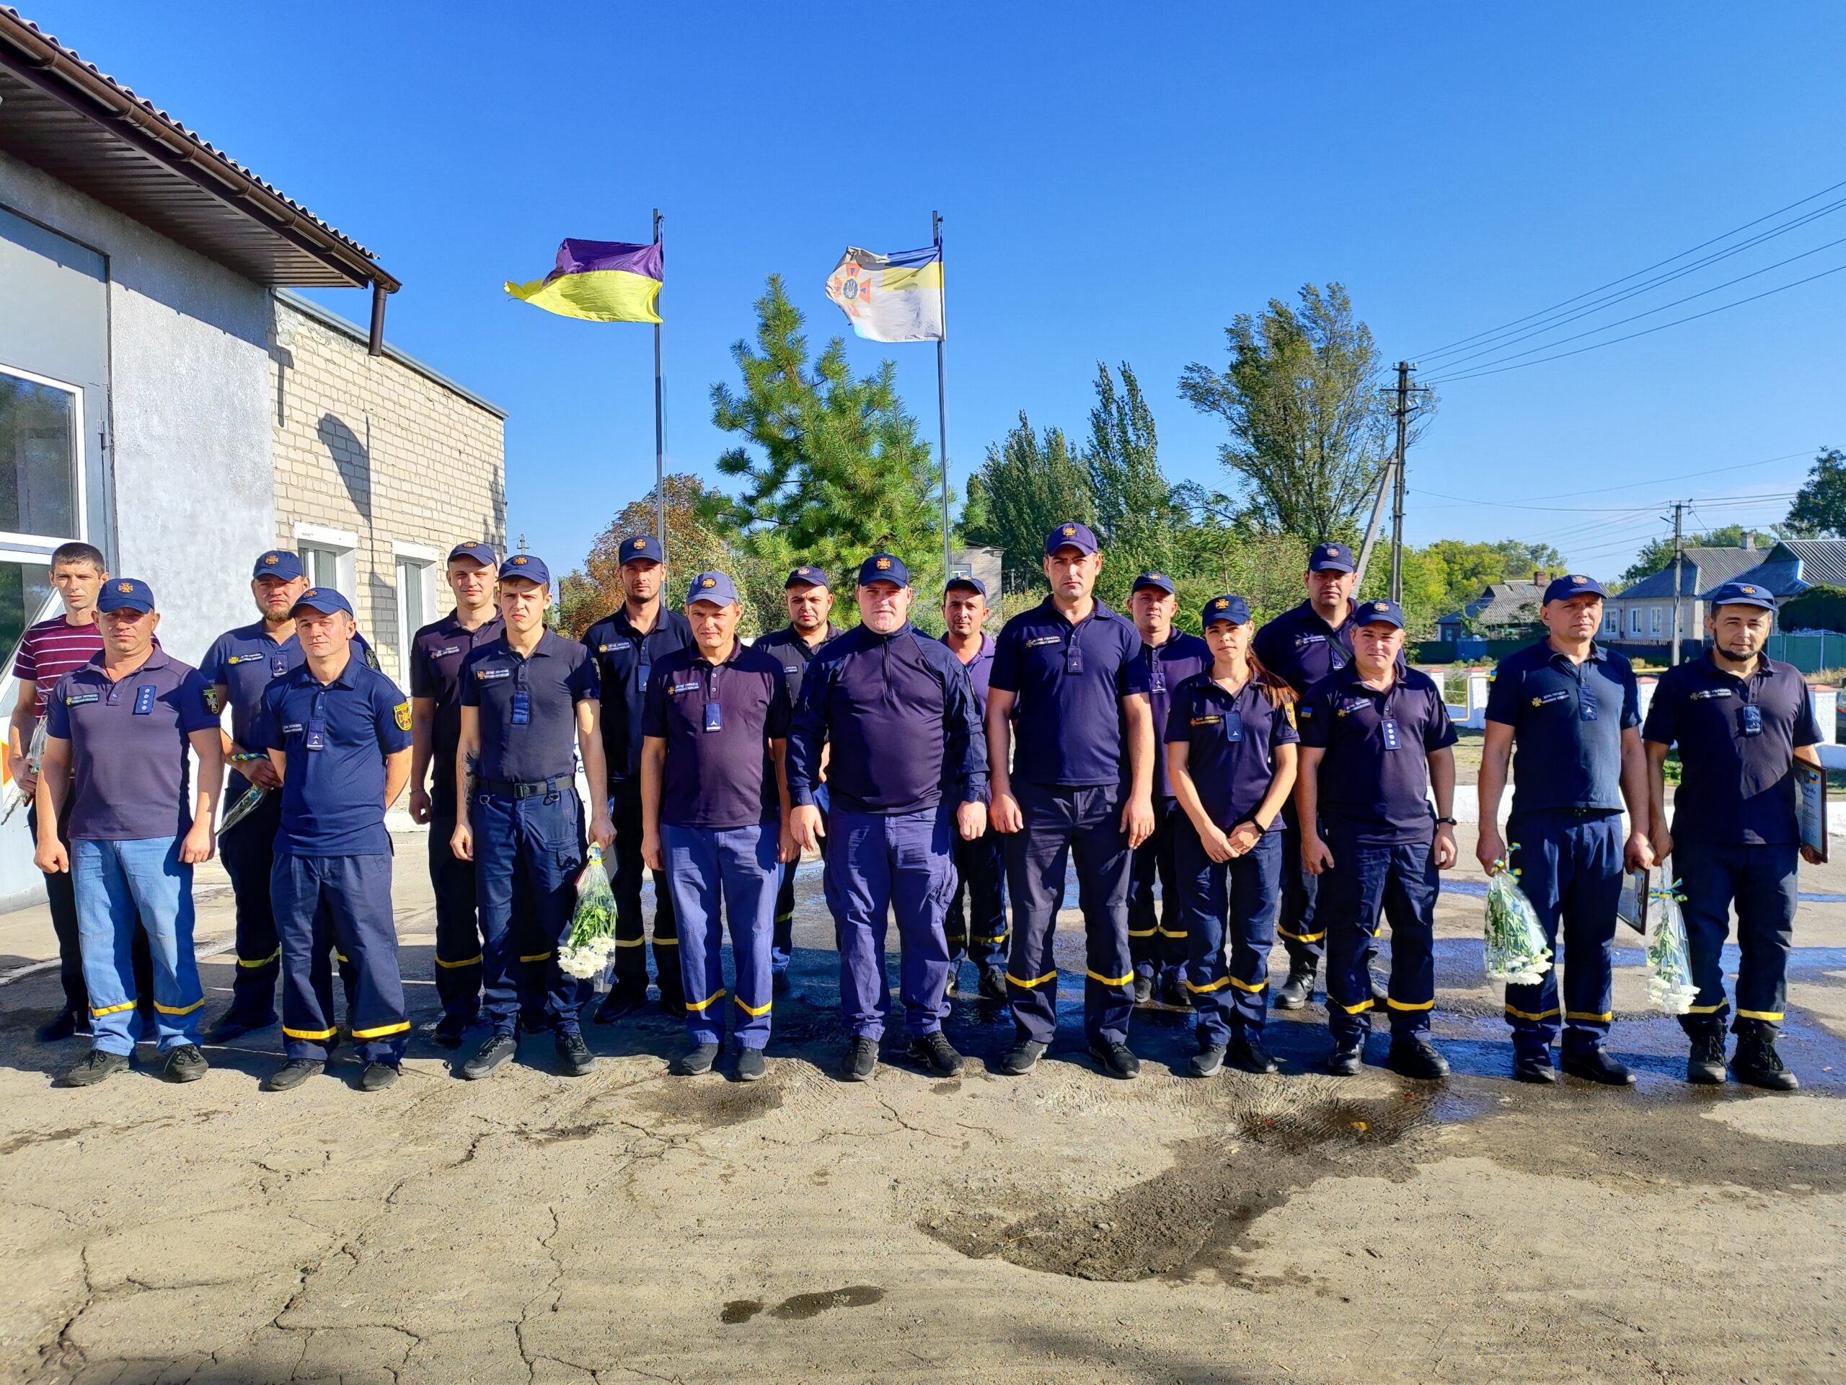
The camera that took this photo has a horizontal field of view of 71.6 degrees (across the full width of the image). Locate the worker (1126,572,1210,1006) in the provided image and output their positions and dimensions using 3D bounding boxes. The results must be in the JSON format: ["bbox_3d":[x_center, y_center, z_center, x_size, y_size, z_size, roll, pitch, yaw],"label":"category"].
[{"bbox_3d":[0.998,0.400,5.482,0.530,1.825,0.360,0,3,7],"label":"worker"}]

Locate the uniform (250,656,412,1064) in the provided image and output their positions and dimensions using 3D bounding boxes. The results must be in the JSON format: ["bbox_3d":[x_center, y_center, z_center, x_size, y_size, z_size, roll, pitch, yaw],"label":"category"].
[{"bbox_3d":[-2.077,0.578,4.513,0.510,1.440,0.330,0,3,0],"label":"uniform"}]

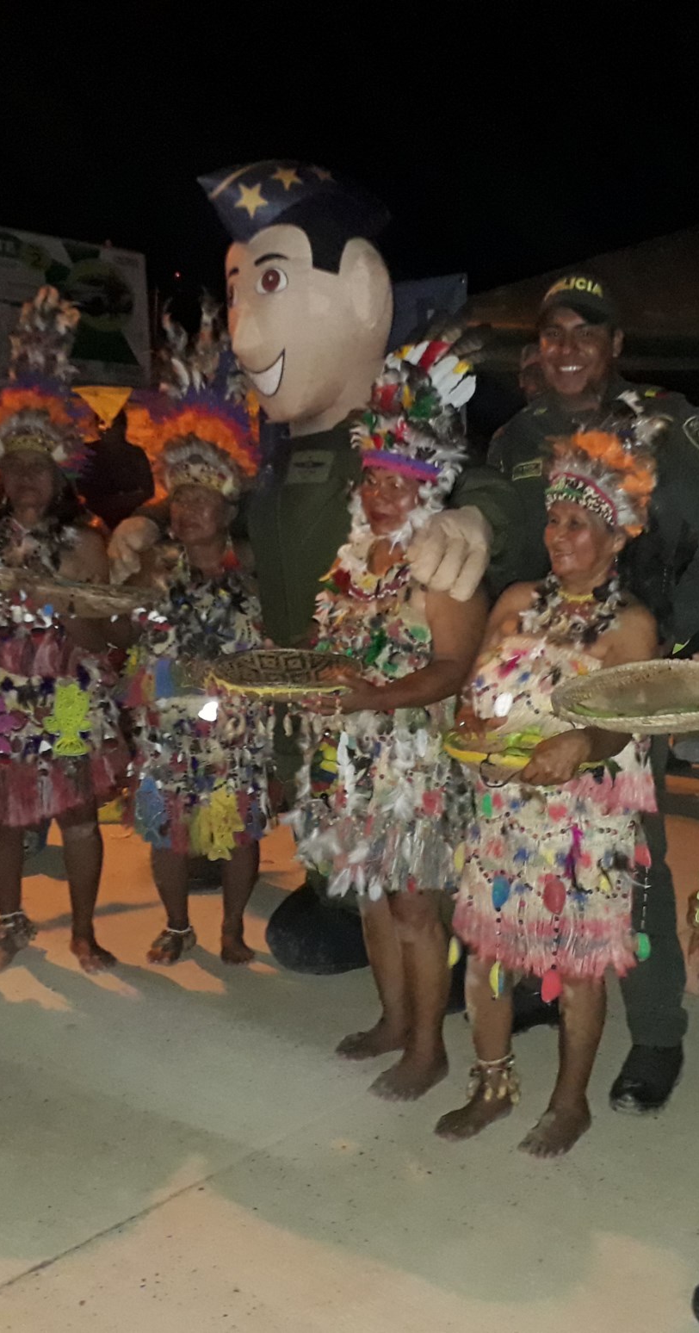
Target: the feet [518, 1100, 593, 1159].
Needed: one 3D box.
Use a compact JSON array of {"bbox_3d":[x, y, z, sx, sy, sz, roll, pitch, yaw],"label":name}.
[{"bbox_3d":[0.443,0.988,2.958,0.090,0.095,0.225,8,13,35],"label":"feet"}]

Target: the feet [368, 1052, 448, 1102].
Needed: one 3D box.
[{"bbox_3d":[0.158,0.941,3.258,0.090,0.075,0.215,7,12,38],"label":"feet"}]

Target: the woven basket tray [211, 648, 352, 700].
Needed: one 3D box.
[{"bbox_3d":[-0.153,0.017,3.160,0.335,0.060,0.335,0,13,0],"label":"woven basket tray"}]

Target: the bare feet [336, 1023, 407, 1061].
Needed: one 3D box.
[{"bbox_3d":[0.062,0.887,3.359,0.215,0.080,0.085,-6,15,-26],"label":"bare feet"}]

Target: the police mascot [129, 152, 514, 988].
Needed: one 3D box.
[{"bbox_3d":[-0.023,-0.167,3.515,0.950,2.060,0.560,8,15,31],"label":"police mascot"}]

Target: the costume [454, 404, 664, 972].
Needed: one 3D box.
[{"bbox_3d":[0.431,0.059,2.878,0.420,1.180,0.360,7,13,29],"label":"costume"}]

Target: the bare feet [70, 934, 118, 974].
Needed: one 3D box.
[{"bbox_3d":[-0.757,0.813,4.035,0.095,0.080,0.220,-6,11,-30],"label":"bare feet"}]

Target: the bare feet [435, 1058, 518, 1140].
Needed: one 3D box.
[{"bbox_3d":[0.282,0.943,3.025,0.220,0.125,0.090,-8,16,-33],"label":"bare feet"}]

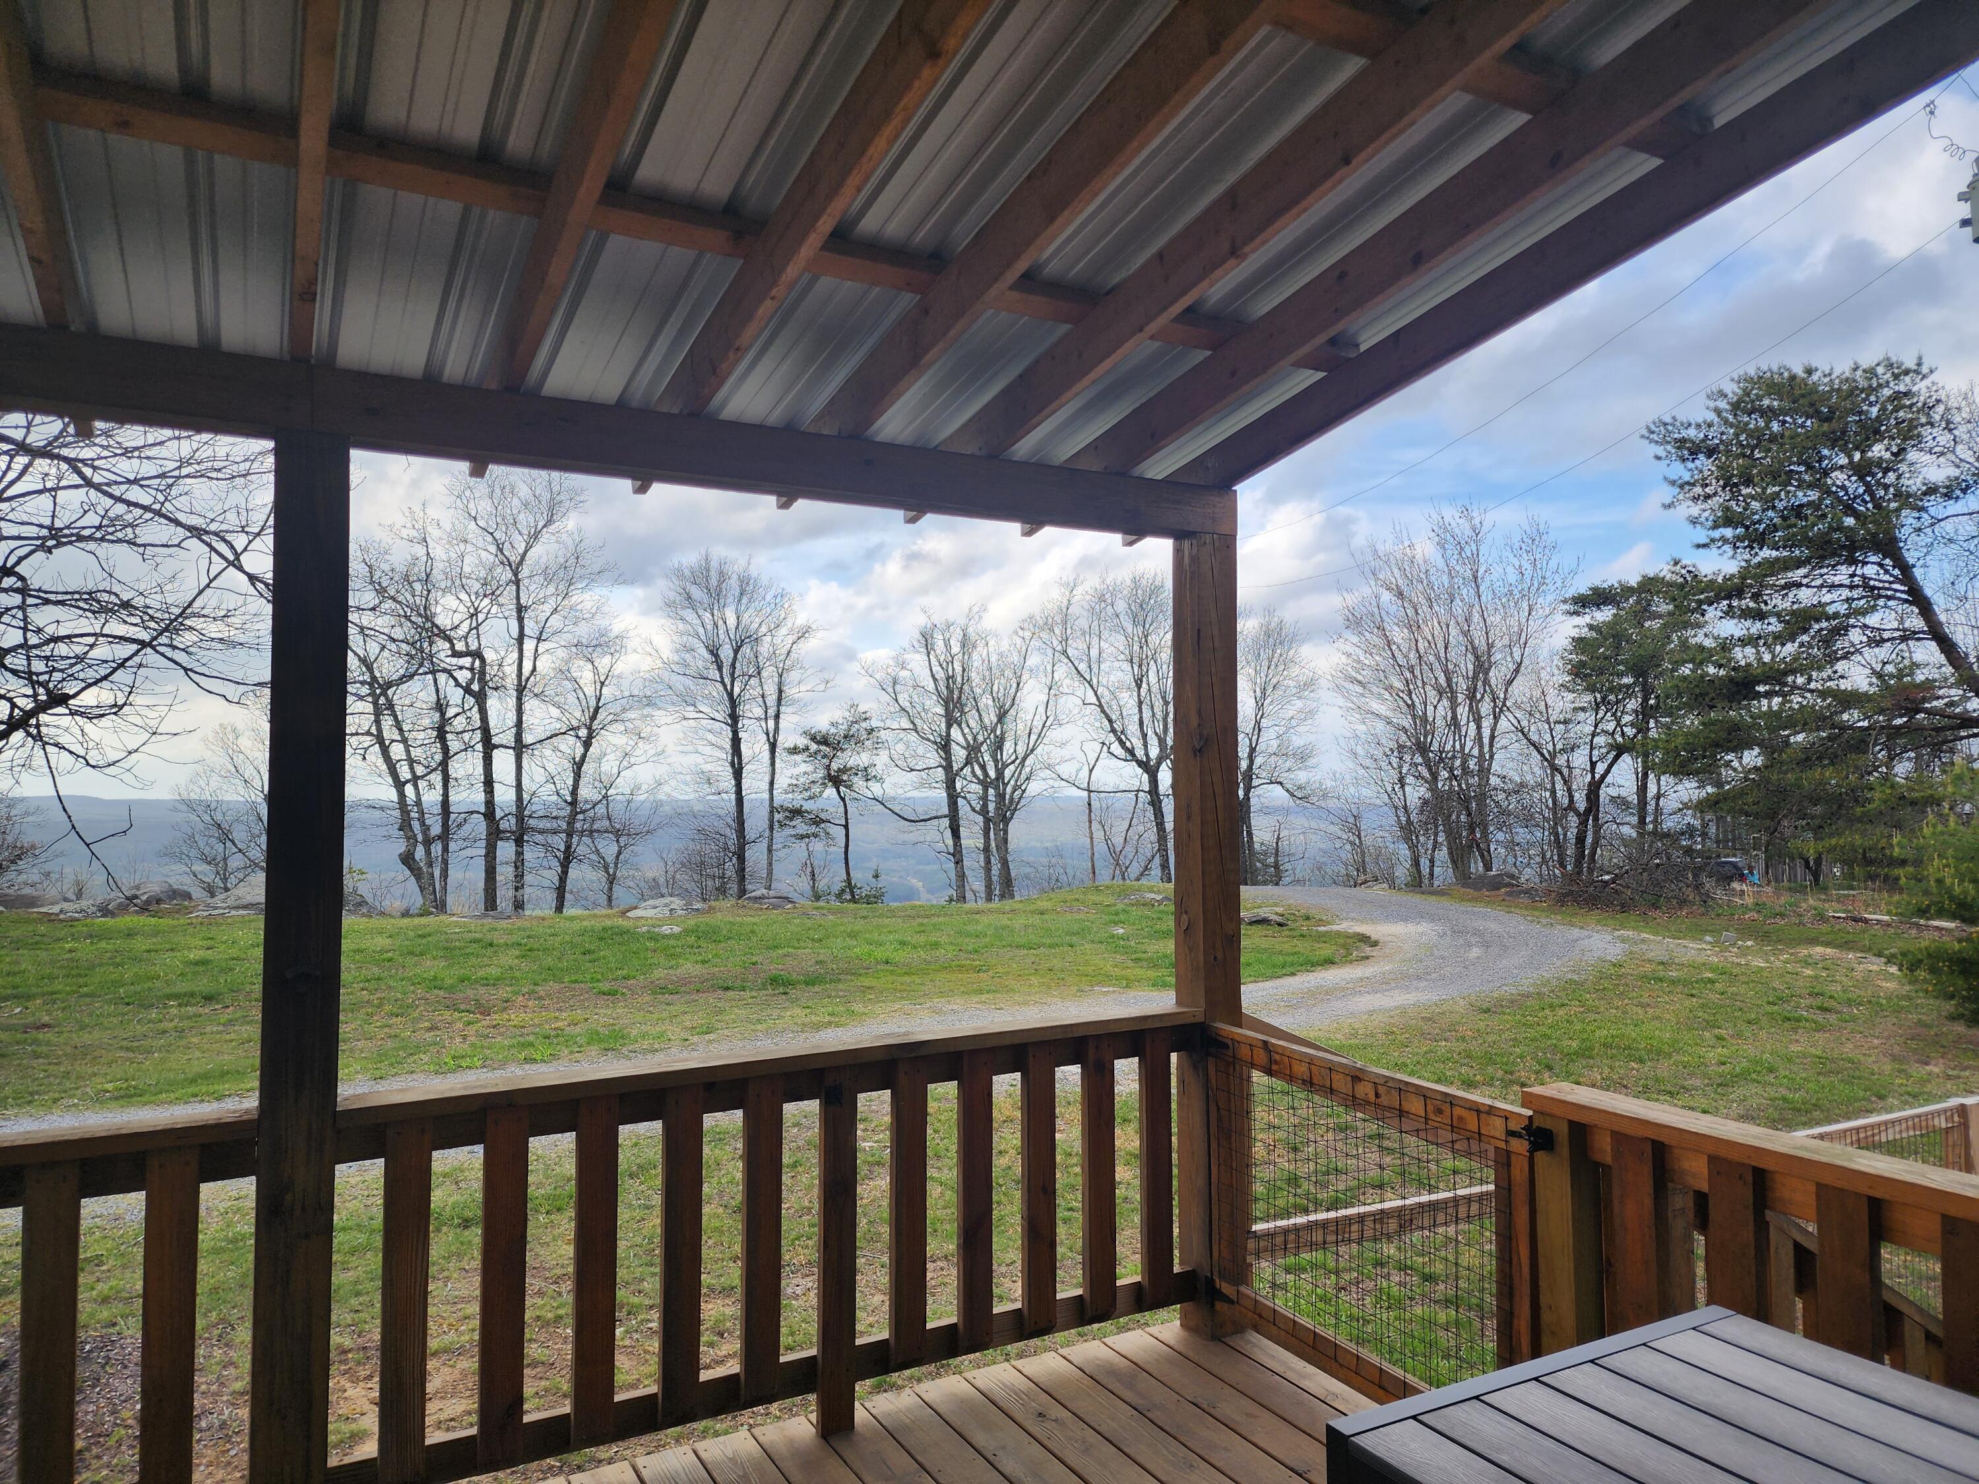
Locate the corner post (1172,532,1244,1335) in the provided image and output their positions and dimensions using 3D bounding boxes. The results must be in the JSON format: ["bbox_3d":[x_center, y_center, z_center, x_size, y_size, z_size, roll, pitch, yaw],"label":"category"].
[{"bbox_3d":[0.622,0.535,3.760,0.140,2.240,0.140,1,-3,-30],"label":"corner post"}]

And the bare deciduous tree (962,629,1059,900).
[{"bbox_3d":[0.556,0.597,35.000,2.551,7.243,2.700,0,-3,1],"label":"bare deciduous tree"}]

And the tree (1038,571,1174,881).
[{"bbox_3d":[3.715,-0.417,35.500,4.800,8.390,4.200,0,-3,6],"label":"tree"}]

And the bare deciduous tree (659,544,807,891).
[{"bbox_3d":[-6.831,-0.453,35.000,4.074,9.259,3.900,0,-3,-11],"label":"bare deciduous tree"}]

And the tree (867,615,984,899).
[{"bbox_3d":[-1.708,0.391,35.000,3.128,7.737,3.200,0,-3,-3],"label":"tree"}]

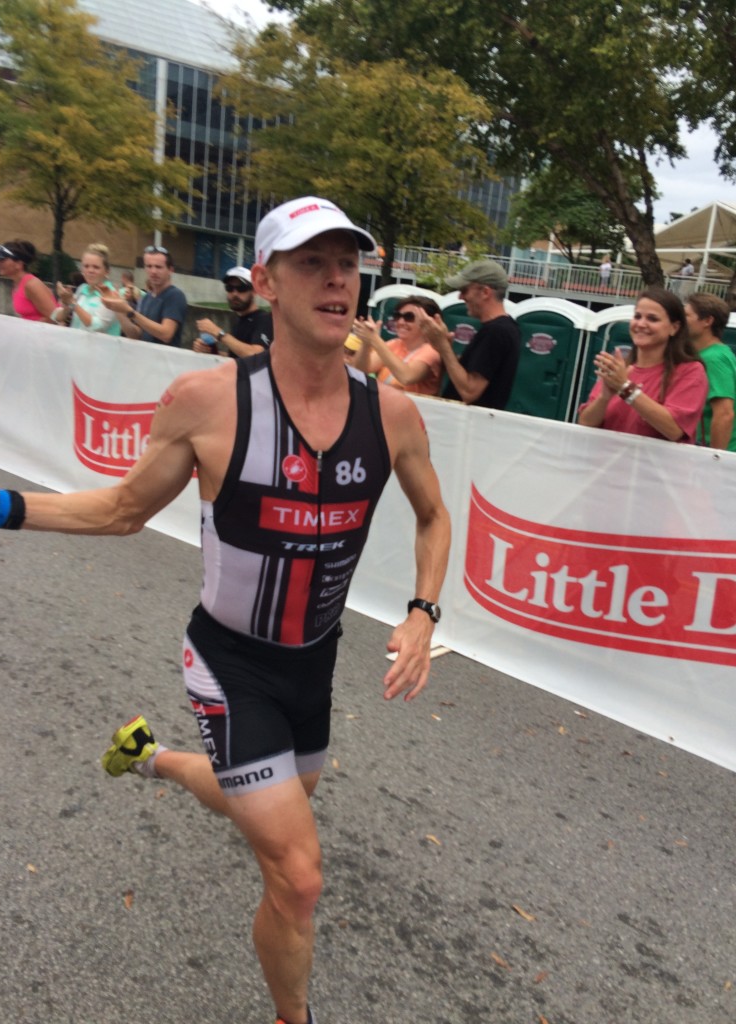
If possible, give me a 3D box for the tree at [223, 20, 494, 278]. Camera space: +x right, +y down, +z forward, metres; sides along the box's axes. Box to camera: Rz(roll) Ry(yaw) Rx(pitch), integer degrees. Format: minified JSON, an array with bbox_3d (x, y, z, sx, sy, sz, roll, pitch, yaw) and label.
[{"bbox_3d":[-0.298,-7.824,21.979,6.400,8.298,6.200,5,14,-1],"label":"tree"}]

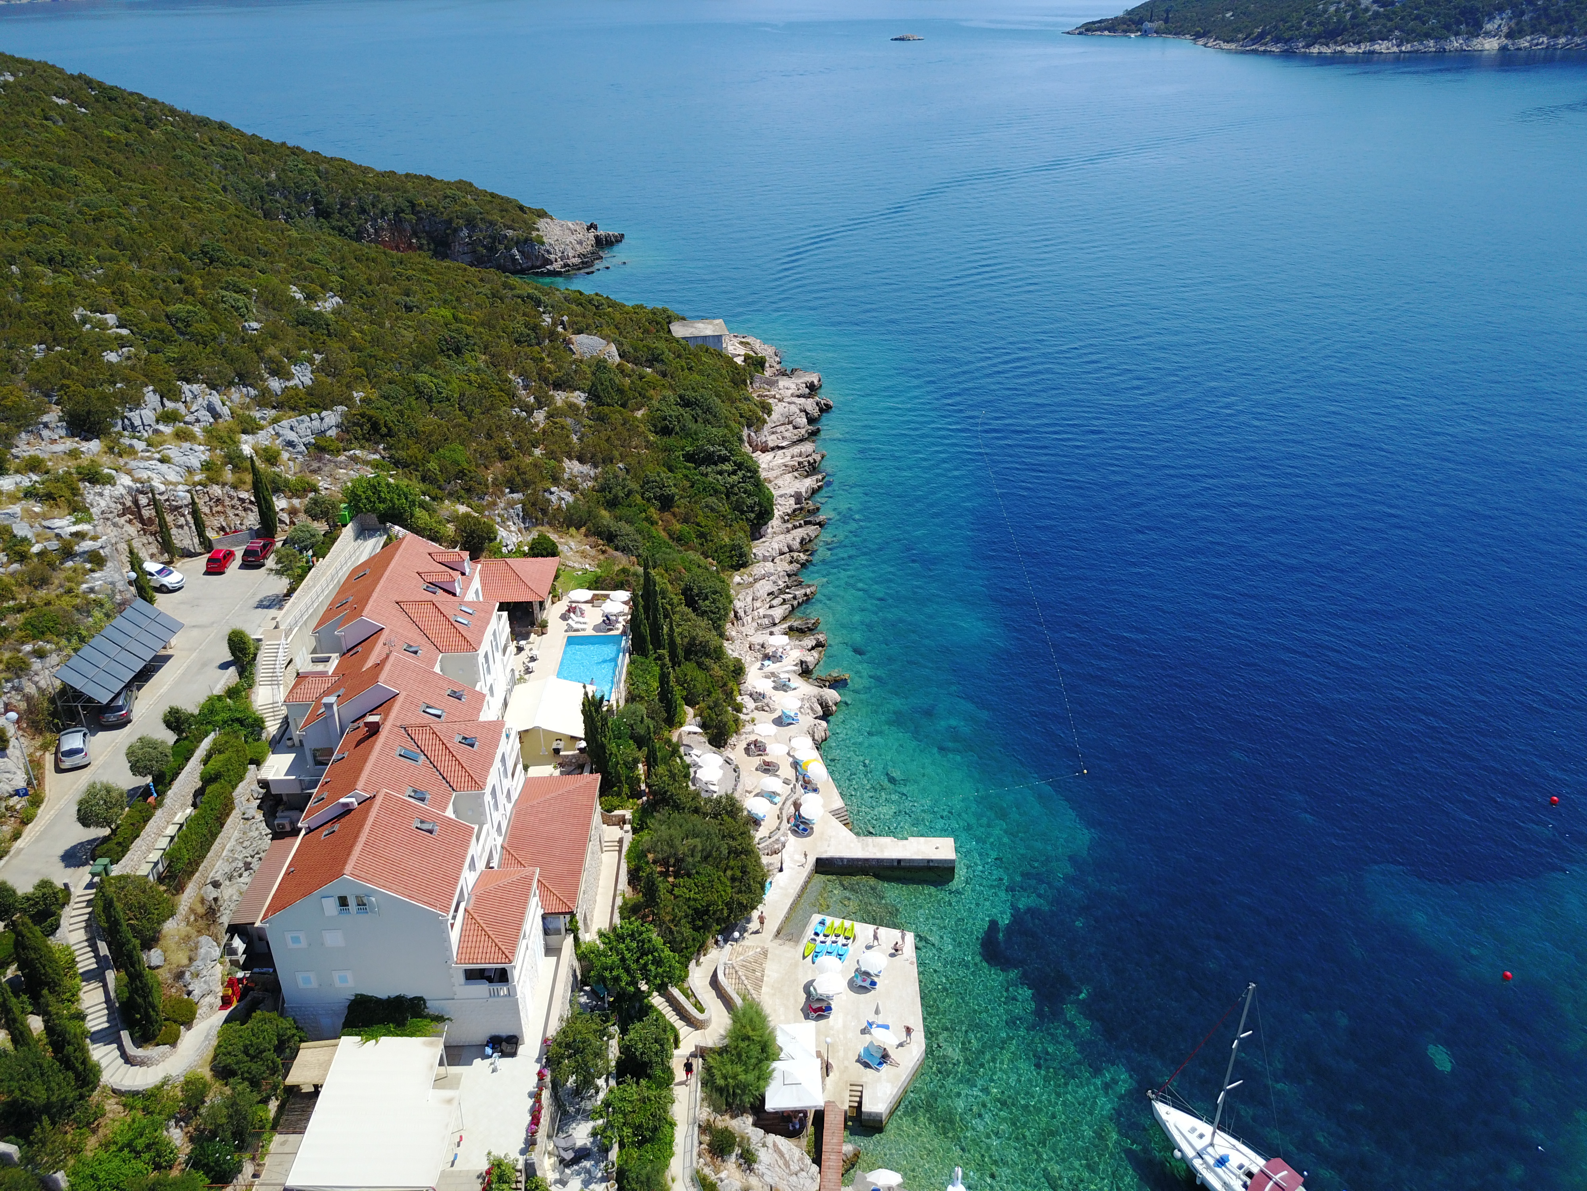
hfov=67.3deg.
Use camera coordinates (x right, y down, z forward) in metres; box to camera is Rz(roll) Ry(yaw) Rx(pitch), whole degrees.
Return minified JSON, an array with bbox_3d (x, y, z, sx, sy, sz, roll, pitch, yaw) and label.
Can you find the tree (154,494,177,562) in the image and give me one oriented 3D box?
[{"bbox_3d":[-53.825,-5.965,101.790,1.150,6.460,1.150,-1,28,-2],"label":"tree"}]

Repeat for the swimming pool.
[{"bbox_3d":[-16.924,6.432,98.620,4.685,1.200,10.732,-1,27,-2],"label":"swimming pool"}]

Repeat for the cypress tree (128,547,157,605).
[{"bbox_3d":[-51.030,-1.511,92.951,1.600,5.712,1.600,0,27,0],"label":"cypress tree"}]

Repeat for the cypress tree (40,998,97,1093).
[{"bbox_3d":[-35.358,21.762,57.799,1.800,6.449,1.800,0,27,0],"label":"cypress tree"}]

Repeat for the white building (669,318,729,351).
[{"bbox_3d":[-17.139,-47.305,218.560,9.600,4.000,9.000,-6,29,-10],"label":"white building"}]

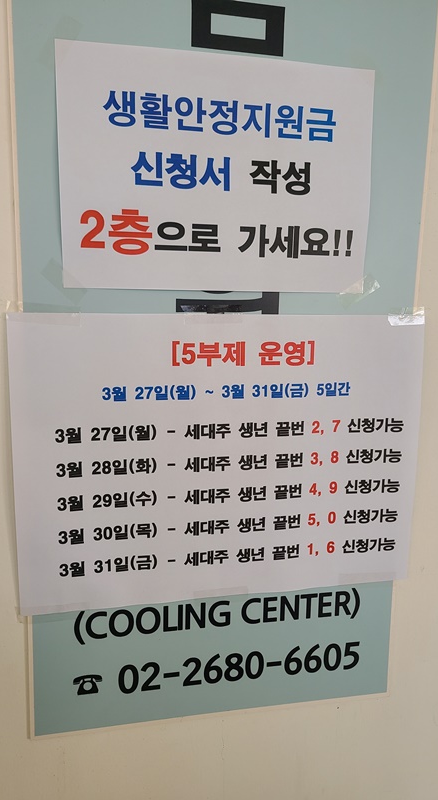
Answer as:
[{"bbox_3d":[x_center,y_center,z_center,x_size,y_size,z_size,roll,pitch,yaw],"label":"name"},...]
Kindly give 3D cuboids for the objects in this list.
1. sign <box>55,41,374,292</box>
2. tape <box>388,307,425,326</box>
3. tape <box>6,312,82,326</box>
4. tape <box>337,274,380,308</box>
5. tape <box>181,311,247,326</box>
[{"bbox_3d":[0.005,-0.210,0.563,0.297,0.210,0.005,-1,10,-12],"label":"sign"},{"bbox_3d":[0.196,-0.086,0.627,0.043,0.020,0.003,-2,10,-12],"label":"tape"},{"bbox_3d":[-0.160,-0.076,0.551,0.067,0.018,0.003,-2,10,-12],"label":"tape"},{"bbox_3d":[0.143,-0.111,0.611,0.045,0.019,0.003,-34,15,-5],"label":"tape"},{"bbox_3d":[-0.004,-0.081,0.584,0.065,0.018,0.003,-2,10,-12],"label":"tape"}]

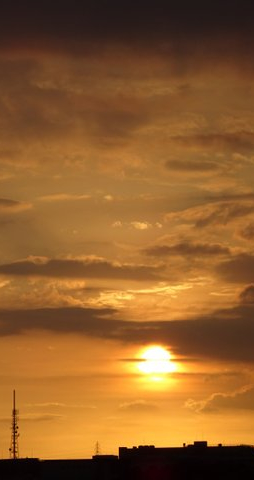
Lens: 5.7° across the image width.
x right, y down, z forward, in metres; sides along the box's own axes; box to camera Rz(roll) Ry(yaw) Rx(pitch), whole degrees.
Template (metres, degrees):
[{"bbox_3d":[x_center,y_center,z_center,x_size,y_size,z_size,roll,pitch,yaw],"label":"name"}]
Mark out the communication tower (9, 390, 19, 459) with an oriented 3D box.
[{"bbox_3d":[-66.323,109.533,1500.000,5.600,41.500,5.600,0,-5,0],"label":"communication tower"}]

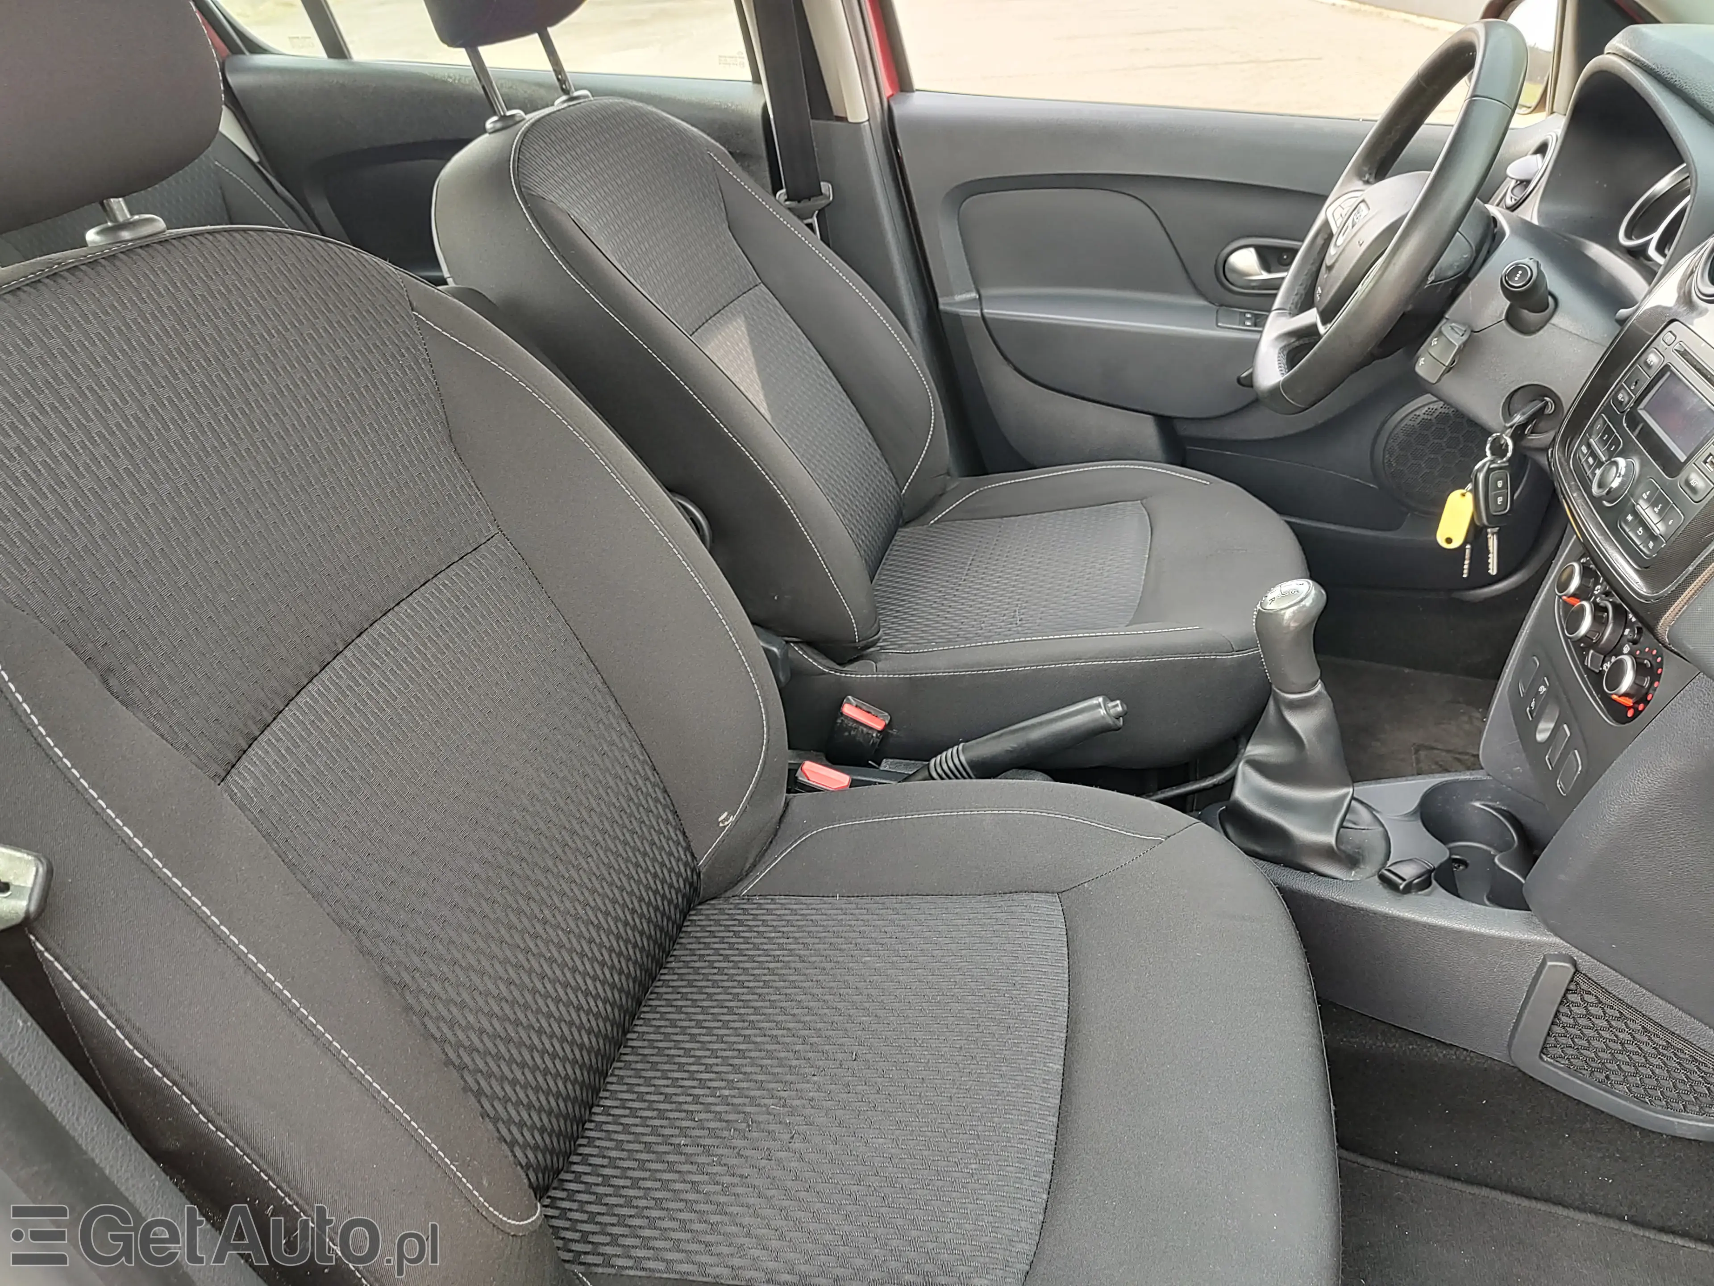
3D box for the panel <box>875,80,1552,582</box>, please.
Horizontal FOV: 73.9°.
[{"bbox_3d":[0.483,-0.376,1.496,0.890,0.620,0.120,6,33,13],"label":"panel"}]

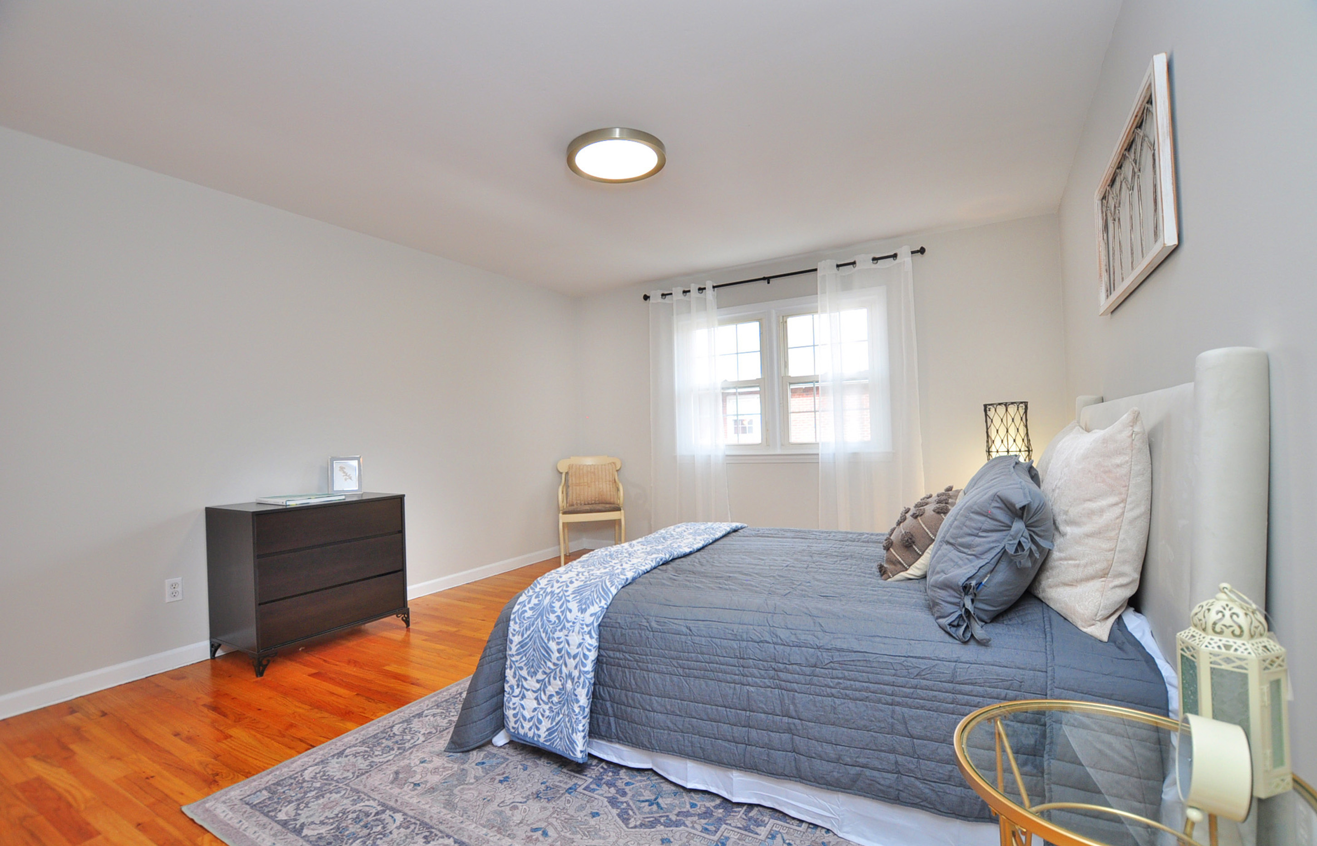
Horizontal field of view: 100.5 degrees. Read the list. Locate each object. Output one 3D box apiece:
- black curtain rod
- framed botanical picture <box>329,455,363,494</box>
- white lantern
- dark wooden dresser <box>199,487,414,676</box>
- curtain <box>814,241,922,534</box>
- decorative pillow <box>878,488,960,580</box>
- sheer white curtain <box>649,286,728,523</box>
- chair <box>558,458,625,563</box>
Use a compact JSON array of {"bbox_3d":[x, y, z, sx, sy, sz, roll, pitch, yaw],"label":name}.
[{"bbox_3d":[0.857,-1.142,4.325,2.249,0.055,0.080,-2,-1,29],"label":"black curtain rod"},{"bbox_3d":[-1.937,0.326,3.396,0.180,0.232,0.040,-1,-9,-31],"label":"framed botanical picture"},{"bbox_3d":[0.825,0.367,0.788,0.118,0.273,0.104,-3,-2,41],"label":"white lantern"},{"bbox_3d":[-1.901,0.819,3.024,0.480,0.776,0.790,-2,-1,32],"label":"dark wooden dresser"},{"bbox_3d":[1.492,-0.077,3.938,0.720,2.260,0.100,-2,-1,29],"label":"curtain"},{"bbox_3d":[1.031,0.389,2.113,0.160,0.425,0.450,40,20,26],"label":"decorative pillow"},{"bbox_3d":[0.233,-0.028,4.647,0.750,2.260,0.100,-2,-1,29],"label":"sheer white curtain"},{"bbox_3d":[-0.592,0.759,4.820,0.580,0.900,0.540,-1,-1,-10],"label":"chair"}]

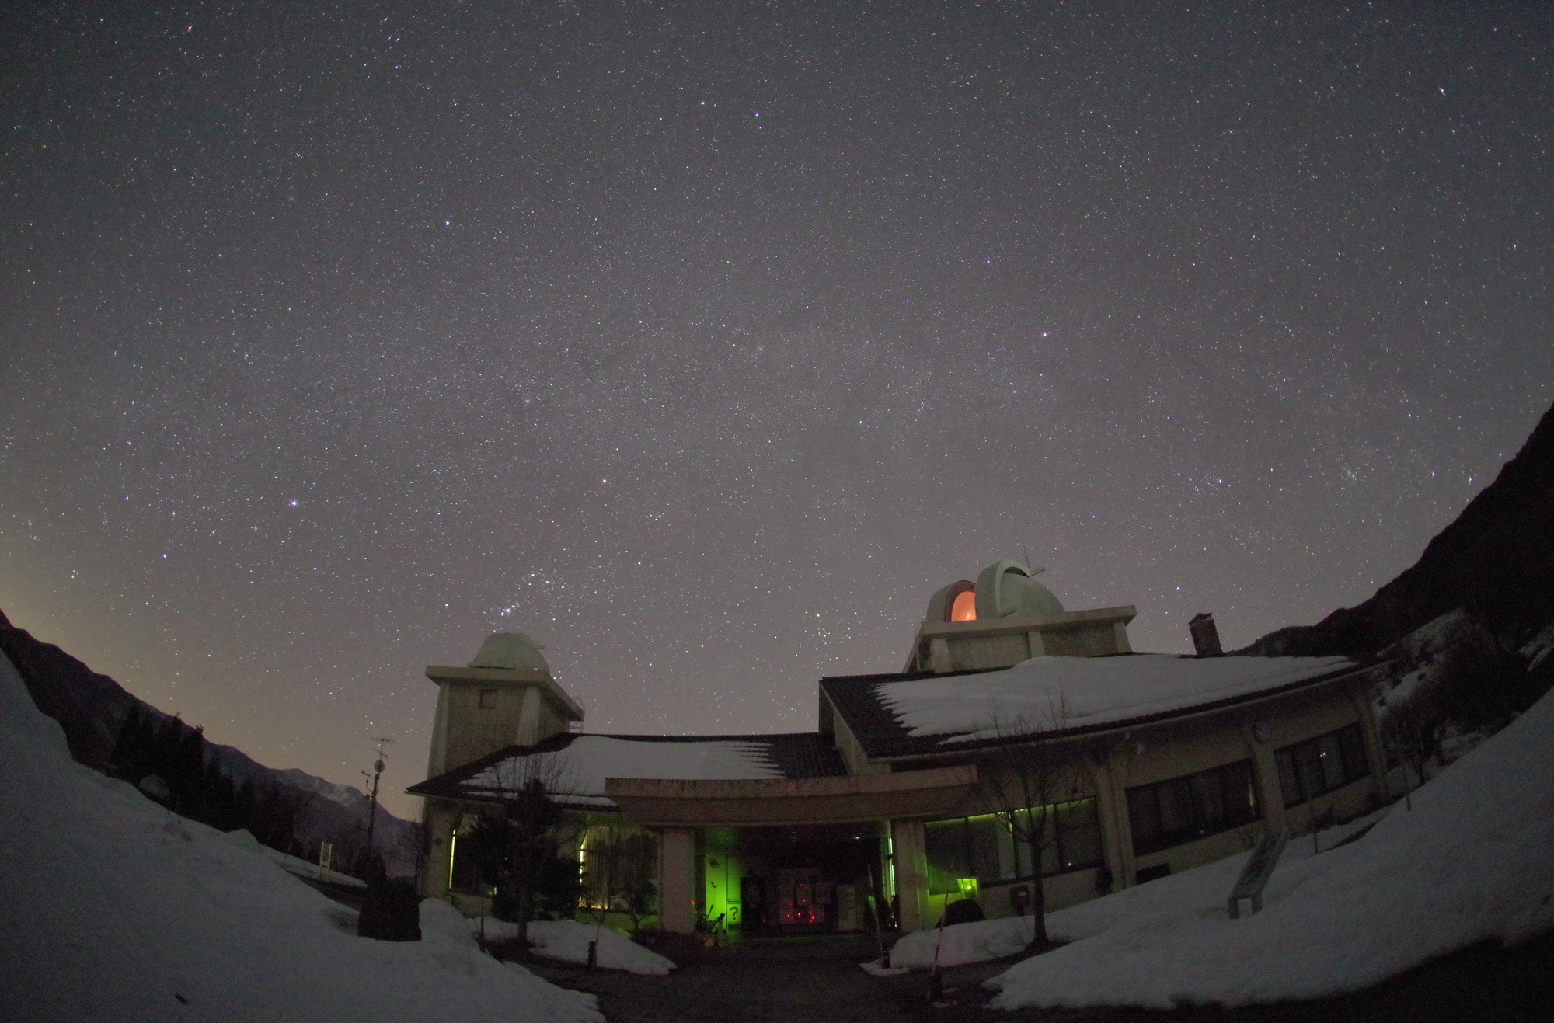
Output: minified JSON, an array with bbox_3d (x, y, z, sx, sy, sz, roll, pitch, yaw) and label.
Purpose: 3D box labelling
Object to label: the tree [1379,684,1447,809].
[{"bbox_3d":[24.531,9.118,25.000,2.100,4.600,2.100,0,-29,0],"label":"tree"}]

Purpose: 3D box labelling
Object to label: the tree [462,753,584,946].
[{"bbox_3d":[-7.171,9.484,18.500,3.300,4.900,3.200,0,-29,0],"label":"tree"}]

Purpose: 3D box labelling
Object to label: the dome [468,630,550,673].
[{"bbox_3d":[-11.109,5.999,27.000,3.300,1.650,3.300,0,-29,0],"label":"dome"}]

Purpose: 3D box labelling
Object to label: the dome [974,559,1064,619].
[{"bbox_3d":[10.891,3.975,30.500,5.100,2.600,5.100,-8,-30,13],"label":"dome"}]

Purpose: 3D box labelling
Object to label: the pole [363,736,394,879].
[{"bbox_3d":[-18.472,13.698,30.000,1.200,6.100,0.900,0,-29,0],"label":"pole"}]

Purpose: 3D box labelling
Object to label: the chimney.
[{"bbox_3d":[18.553,5.329,28.000,1.000,1.750,1.000,0,-29,0],"label":"chimney"}]

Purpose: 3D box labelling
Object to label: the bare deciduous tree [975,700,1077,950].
[{"bbox_3d":[6.783,8.299,18.000,2.700,6.400,2.700,0,-29,0],"label":"bare deciduous tree"}]

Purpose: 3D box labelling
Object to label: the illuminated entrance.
[{"bbox_3d":[0.531,12.406,21.800,6.300,3.200,2.500,0,-29,0],"label":"illuminated entrance"}]

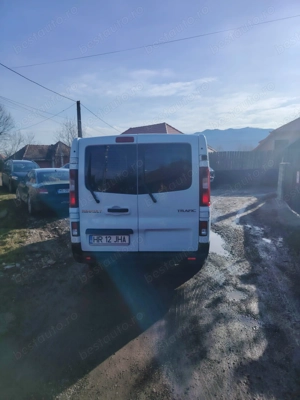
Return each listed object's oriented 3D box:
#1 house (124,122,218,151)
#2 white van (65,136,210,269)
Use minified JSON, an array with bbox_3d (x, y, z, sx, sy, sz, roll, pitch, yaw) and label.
[{"bbox_3d":[-0.339,-5.771,32.756,8.000,5.827,13.000,-8,10,-42],"label":"house"},{"bbox_3d":[0.013,-0.229,6.129,1.956,1.970,5.080,0,8,4],"label":"white van"}]

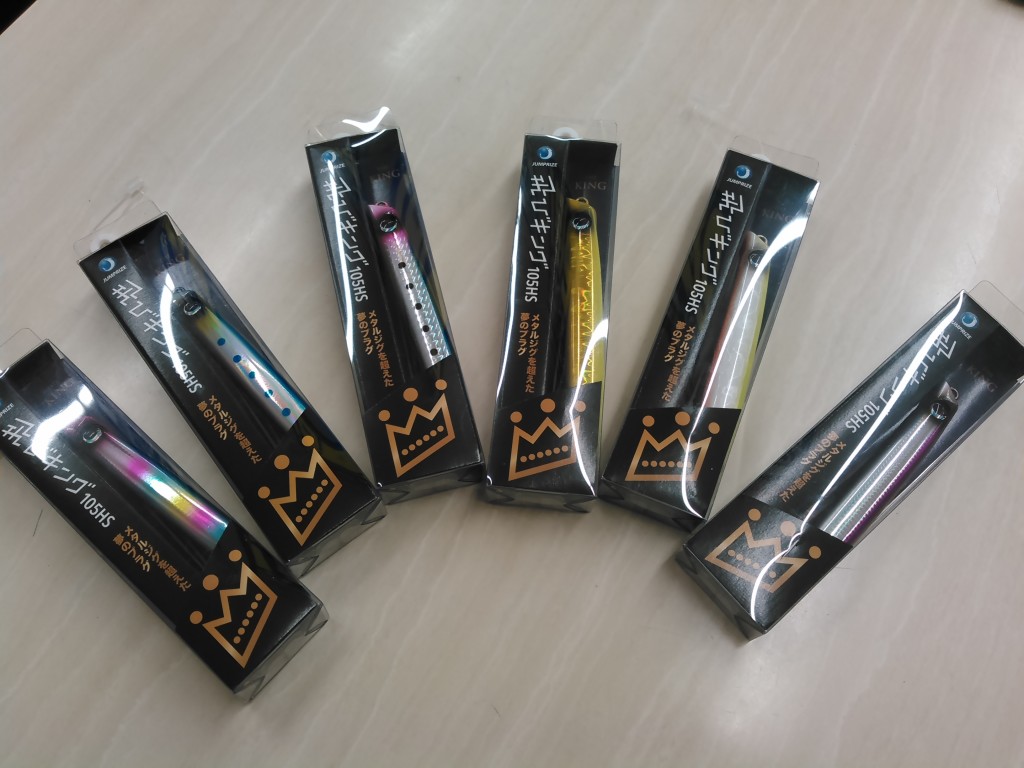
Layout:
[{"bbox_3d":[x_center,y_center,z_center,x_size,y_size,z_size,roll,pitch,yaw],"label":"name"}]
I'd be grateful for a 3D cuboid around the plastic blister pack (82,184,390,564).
[{"bbox_3d":[-0.122,-0.004,0.378,0.043,0.027,0.177,-36,73,-13],"label":"plastic blister pack"}]

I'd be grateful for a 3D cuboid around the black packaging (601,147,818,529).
[{"bbox_3d":[0.089,-0.027,0.387,0.043,0.027,0.177,21,70,8],"label":"black packaging"}]

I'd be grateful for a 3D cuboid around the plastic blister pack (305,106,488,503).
[{"bbox_3d":[-0.053,-0.039,0.391,0.043,0.027,0.177,-13,69,-5],"label":"plastic blister pack"}]

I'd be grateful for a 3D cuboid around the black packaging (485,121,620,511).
[{"bbox_3d":[0.020,-0.035,0.390,0.043,0.027,0.177,5,69,2],"label":"black packaging"}]

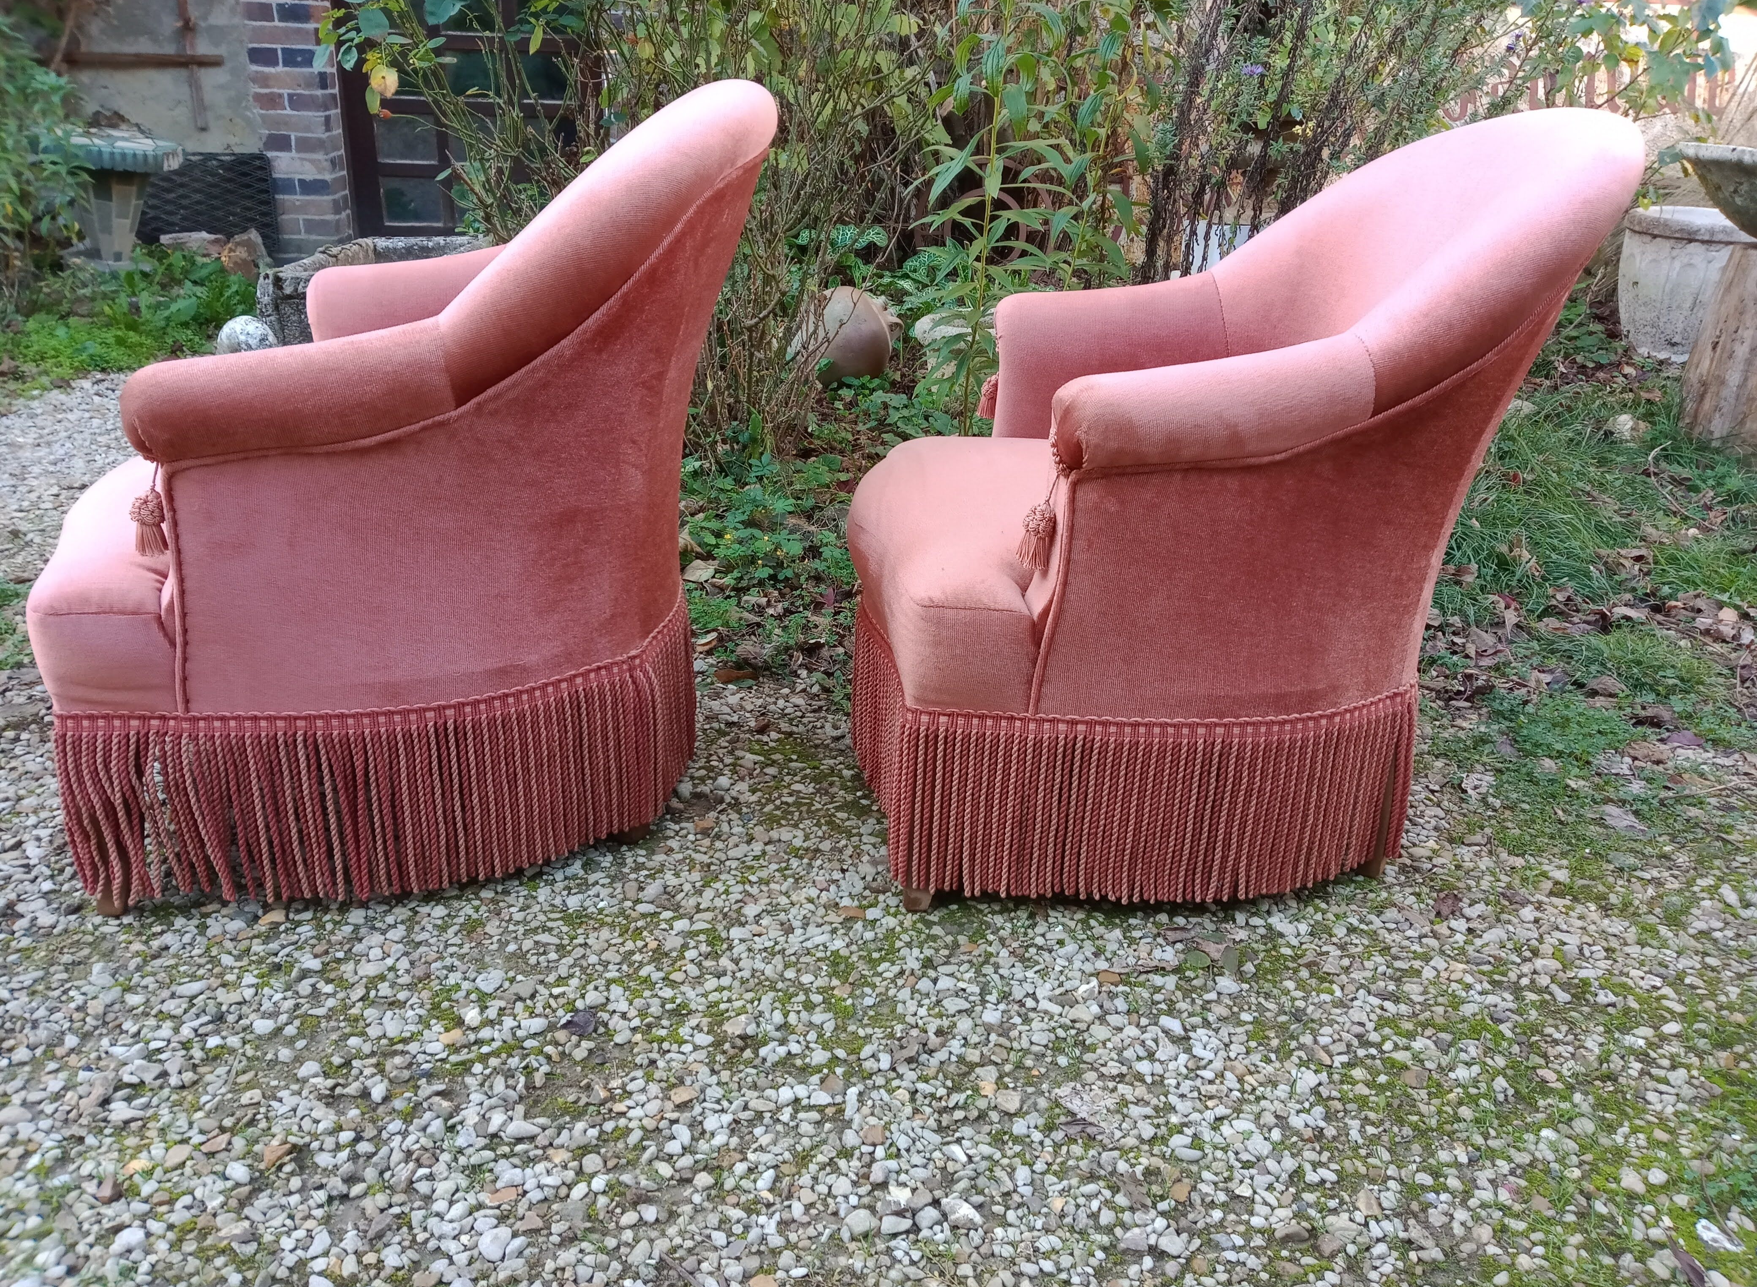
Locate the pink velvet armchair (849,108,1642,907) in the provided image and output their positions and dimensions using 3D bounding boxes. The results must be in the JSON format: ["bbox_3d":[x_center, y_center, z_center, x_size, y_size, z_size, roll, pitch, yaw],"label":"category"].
[{"bbox_3d":[0.330,-0.186,1.463,0.710,0.742,0.646,2,21,0],"label":"pink velvet armchair"}]

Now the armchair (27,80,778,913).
[{"bbox_3d":[-0.468,-0.206,1.450,0.710,0.742,0.646,-1,21,-8],"label":"armchair"}]

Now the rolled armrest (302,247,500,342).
[{"bbox_3d":[-0.547,-0.424,1.654,0.277,0.135,0.099,-1,21,-8],"label":"rolled armrest"}]

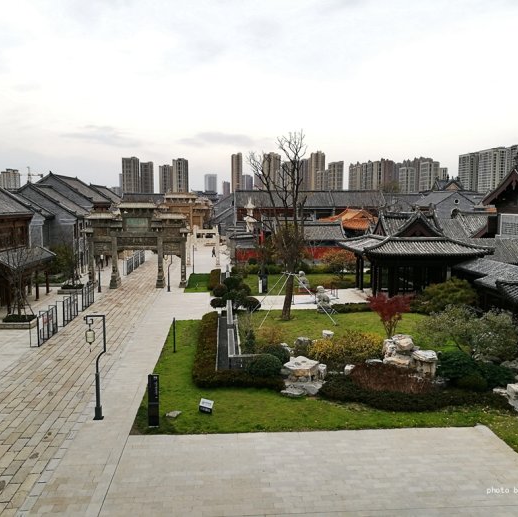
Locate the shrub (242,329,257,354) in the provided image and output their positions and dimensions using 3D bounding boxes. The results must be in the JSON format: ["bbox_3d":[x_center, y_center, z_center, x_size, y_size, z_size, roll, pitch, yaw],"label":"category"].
[{"bbox_3d":[-0.513,4.672,30.643,0.750,1.400,0.750,0,6,0],"label":"shrub"}]

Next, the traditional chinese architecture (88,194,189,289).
[{"bbox_3d":[-12.335,-1.600,54.592,10.600,9.000,2.400,0,6,-4],"label":"traditional chinese architecture"}]

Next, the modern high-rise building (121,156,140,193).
[{"bbox_3d":[-172.112,-102.305,723.409,20.000,70.000,16.000,0,6,-4],"label":"modern high-rise building"}]

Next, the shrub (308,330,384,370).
[{"bbox_3d":[4.724,4.790,29.044,3.850,1.550,2.400,0,6,0],"label":"shrub"}]

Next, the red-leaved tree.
[{"bbox_3d":[7.661,3.410,31.410,2.700,2.750,2.400,0,6,-4],"label":"red-leaved tree"}]

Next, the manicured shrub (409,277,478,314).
[{"bbox_3d":[14.662,2.972,42.523,4.300,2.500,3.500,0,6,0],"label":"manicured shrub"}]

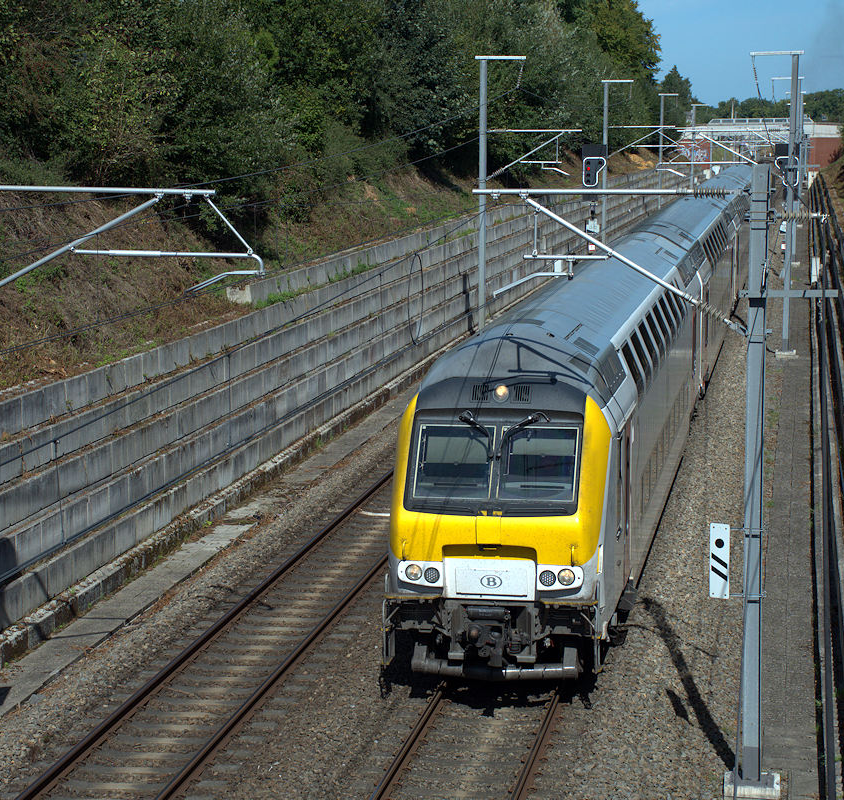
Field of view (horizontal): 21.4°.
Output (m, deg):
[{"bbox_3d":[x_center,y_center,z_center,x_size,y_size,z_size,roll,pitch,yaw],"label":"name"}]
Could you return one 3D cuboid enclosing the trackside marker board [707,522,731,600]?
[{"bbox_3d":[3.543,1.917,26.542,0.245,0.910,0.030,3,8,23],"label":"trackside marker board"}]

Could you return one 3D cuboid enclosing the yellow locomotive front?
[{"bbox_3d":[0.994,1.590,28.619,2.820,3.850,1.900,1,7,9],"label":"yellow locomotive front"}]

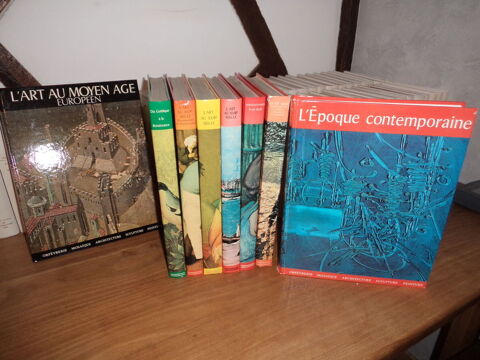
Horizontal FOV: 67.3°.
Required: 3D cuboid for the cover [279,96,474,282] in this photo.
[{"bbox_3d":[0.192,0.027,0.560,0.239,0.295,0.032,4,24,7],"label":"cover"}]

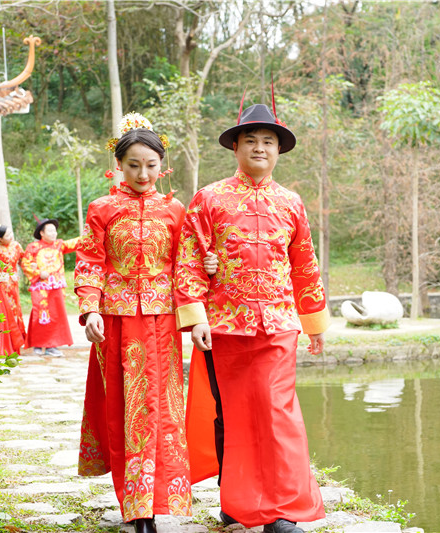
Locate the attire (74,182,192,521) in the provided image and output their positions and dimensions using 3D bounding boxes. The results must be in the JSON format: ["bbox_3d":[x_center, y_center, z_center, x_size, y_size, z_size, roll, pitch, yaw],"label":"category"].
[{"bbox_3d":[-0.363,0.357,5.600,0.490,1.420,0.500,0,0,-6],"label":"attire"}]

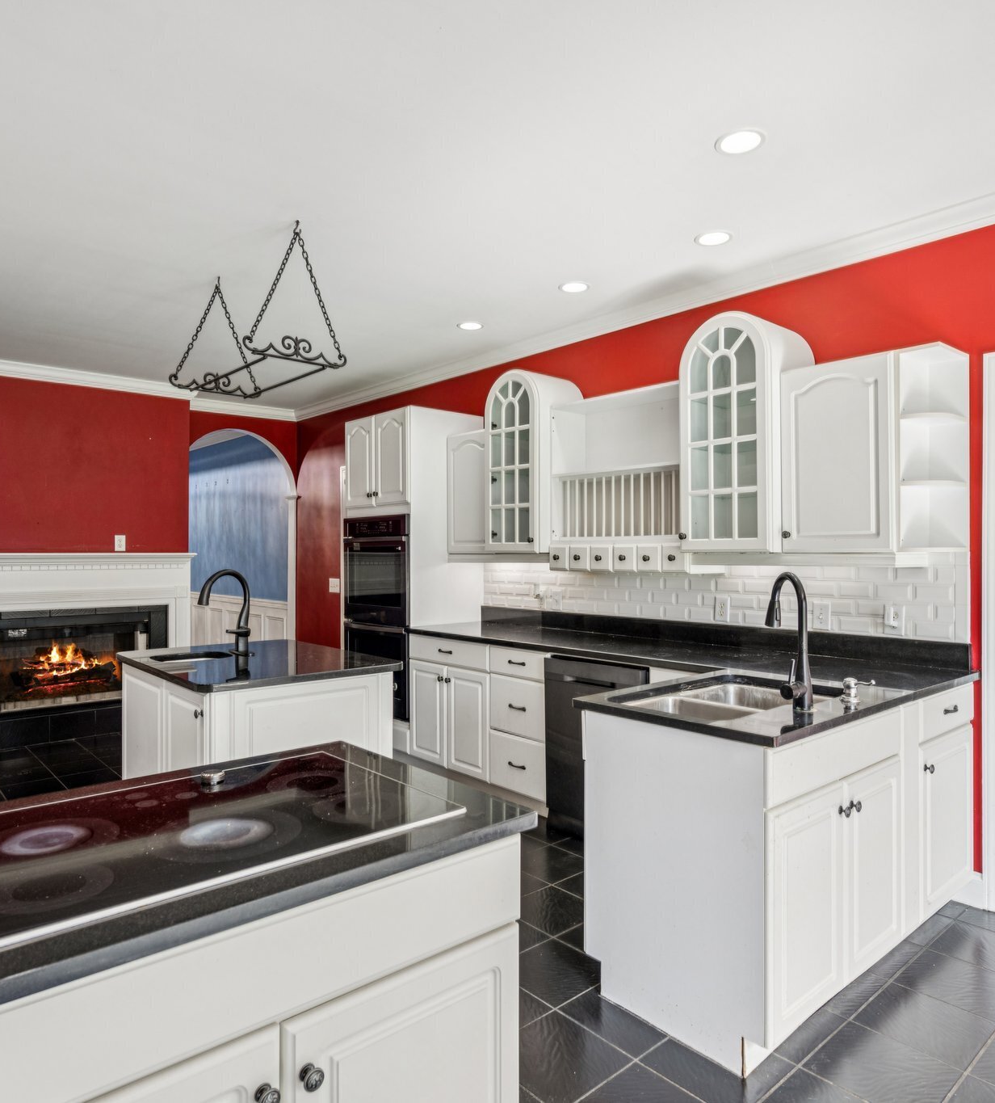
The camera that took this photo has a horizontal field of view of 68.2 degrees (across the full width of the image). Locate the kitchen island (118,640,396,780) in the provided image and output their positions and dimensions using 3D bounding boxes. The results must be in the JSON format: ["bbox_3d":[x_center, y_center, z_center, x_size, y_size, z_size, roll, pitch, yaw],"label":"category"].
[{"bbox_3d":[-1.091,0.935,3.267,0.885,0.914,1.140,0,0,-41],"label":"kitchen island"}]

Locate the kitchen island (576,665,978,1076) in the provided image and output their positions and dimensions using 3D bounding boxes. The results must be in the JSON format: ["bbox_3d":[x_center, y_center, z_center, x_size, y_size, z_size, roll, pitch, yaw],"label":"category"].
[{"bbox_3d":[1.075,0.936,2.624,1.590,0.914,0.680,0,0,-41],"label":"kitchen island"}]

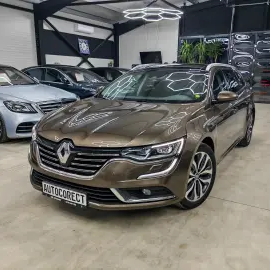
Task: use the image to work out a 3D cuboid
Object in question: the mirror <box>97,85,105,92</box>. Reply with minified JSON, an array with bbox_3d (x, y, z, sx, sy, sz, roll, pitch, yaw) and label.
[{"bbox_3d":[-0.500,-0.675,4.015,0.230,0.150,0.130,9,16,31],"label":"mirror"}]

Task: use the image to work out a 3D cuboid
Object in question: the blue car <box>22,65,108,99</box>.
[{"bbox_3d":[-2.180,-1.340,8.220,4.860,1.450,1.870,9,16,30],"label":"blue car"}]

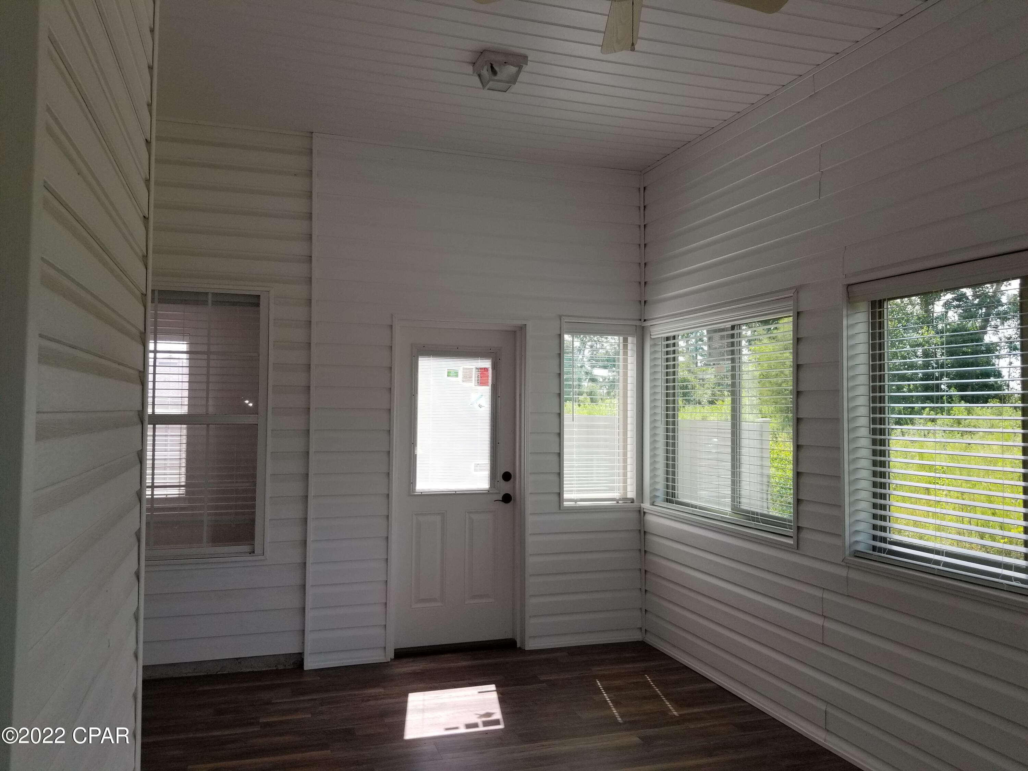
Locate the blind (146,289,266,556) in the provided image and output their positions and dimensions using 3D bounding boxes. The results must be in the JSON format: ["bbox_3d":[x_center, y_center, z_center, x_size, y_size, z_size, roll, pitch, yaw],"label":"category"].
[{"bbox_3d":[-1.870,0.208,4.334,0.918,1.521,0.080,1,-2,-19],"label":"blind"}]

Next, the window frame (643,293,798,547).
[{"bbox_3d":[1.143,0.180,4.452,0.100,1.254,1.529,1,-2,-19],"label":"window frame"}]

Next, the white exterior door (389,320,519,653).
[{"bbox_3d":[-0.370,0.617,4.846,0.785,1.979,0.050,1,-2,-19],"label":"white exterior door"}]

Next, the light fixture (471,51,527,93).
[{"bbox_3d":[-0.069,-1.441,3.590,0.204,0.125,0.198,1,-2,-19],"label":"light fixture"}]

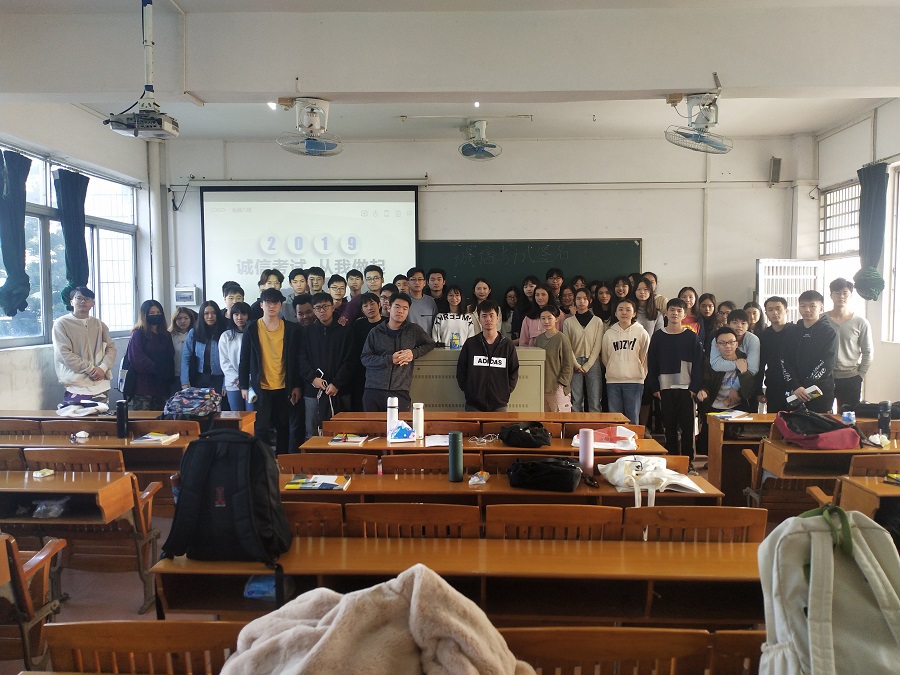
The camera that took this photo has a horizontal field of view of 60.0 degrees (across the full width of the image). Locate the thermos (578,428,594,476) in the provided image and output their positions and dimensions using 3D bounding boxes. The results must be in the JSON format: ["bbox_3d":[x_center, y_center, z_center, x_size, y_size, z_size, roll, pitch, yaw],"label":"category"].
[{"bbox_3d":[0.710,0.596,4.042,0.075,0.241,0.075,0,3,0],"label":"thermos"}]

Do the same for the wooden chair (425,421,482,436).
[{"bbox_3d":[-0.078,0.947,5.284,0.530,0.860,0.480,0,3,2],"label":"wooden chair"}]

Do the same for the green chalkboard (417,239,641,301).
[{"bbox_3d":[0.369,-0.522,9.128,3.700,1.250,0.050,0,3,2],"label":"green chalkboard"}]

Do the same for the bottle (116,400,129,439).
[{"bbox_3d":[-2.154,0.538,5.137,0.070,0.242,0.070,0,3,2],"label":"bottle"}]

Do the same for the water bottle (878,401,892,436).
[{"bbox_3d":[2.797,0.546,5.011,0.075,0.250,0.075,0,3,2],"label":"water bottle"}]

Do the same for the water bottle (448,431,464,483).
[{"bbox_3d":[0.032,0.588,3.871,0.071,0.240,0.071,0,3,2],"label":"water bottle"}]

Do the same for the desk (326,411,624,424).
[{"bbox_3d":[0.238,0.970,6.000,2.220,0.750,0.400,0,3,2],"label":"desk"}]

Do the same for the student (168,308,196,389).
[{"bbox_3d":[-2.590,0.505,7.593,0.460,1.604,0.280,0,3,-9],"label":"student"}]

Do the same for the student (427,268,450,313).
[{"bbox_3d":[-0.124,0.145,8.416,0.470,1.763,0.280,0,3,-1],"label":"student"}]

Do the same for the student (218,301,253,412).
[{"bbox_3d":[-1.914,0.485,7.093,0.430,1.610,0.280,0,3,-10],"label":"student"}]

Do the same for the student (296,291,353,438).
[{"bbox_3d":[-1.042,0.494,6.580,0.500,1.737,0.320,0,3,-6],"label":"student"}]

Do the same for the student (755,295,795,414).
[{"bbox_3d":[2.809,0.502,6.731,0.480,1.709,0.290,1,3,12],"label":"student"}]

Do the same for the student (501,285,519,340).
[{"bbox_3d":[0.644,0.251,8.304,0.430,1.590,0.270,0,3,2],"label":"student"}]

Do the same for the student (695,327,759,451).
[{"bbox_3d":[2.319,0.639,6.558,0.550,1.456,0.420,1,3,9],"label":"student"}]

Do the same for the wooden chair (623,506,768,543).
[{"bbox_3d":[0.946,1.100,3.155,0.551,0.893,0.420,0,3,2],"label":"wooden chair"}]

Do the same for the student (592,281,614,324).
[{"bbox_3d":[1.618,0.224,8.219,0.430,1.624,0.270,0,3,6],"label":"student"}]

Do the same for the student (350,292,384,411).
[{"bbox_3d":[-0.766,0.450,7.160,0.470,1.710,0.300,0,3,2],"label":"student"}]

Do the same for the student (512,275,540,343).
[{"bbox_3d":[0.799,0.210,8.198,0.450,1.718,0.280,0,3,4],"label":"student"}]

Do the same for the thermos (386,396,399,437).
[{"bbox_3d":[-0.371,0.529,5.100,0.072,0.275,0.072,0,3,0],"label":"thermos"}]

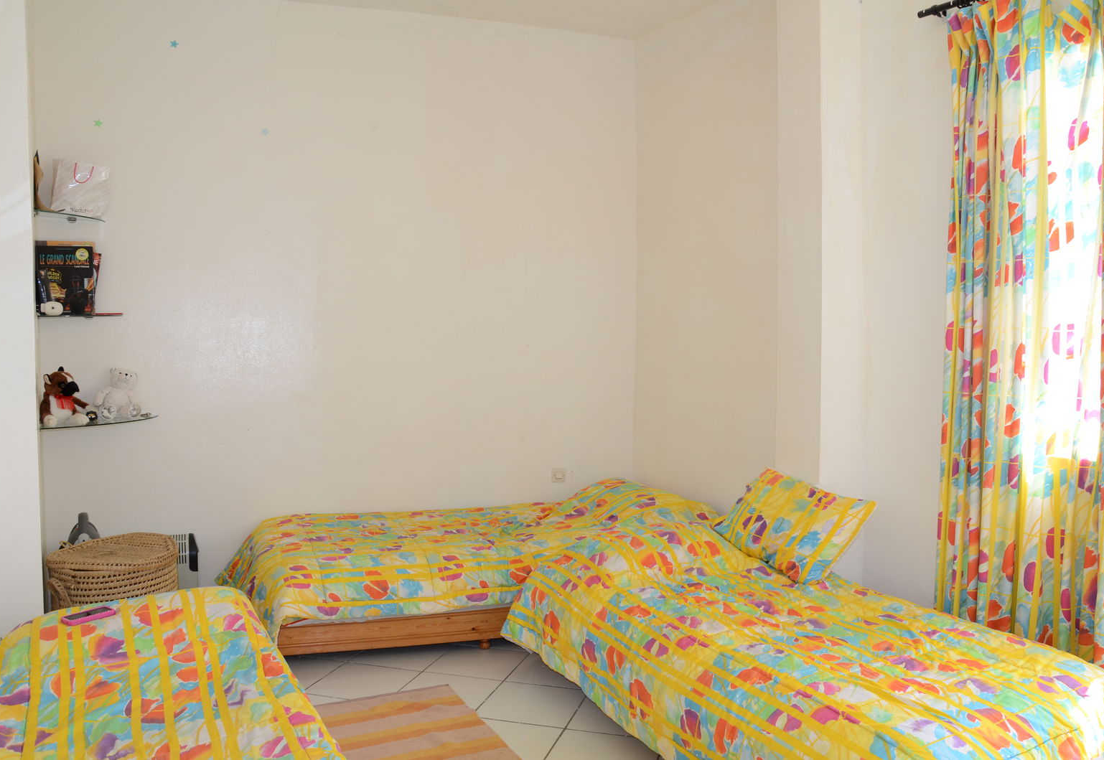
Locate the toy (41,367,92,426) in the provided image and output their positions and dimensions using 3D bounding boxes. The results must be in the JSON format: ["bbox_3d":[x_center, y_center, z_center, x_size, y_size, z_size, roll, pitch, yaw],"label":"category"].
[{"bbox_3d":[-2.116,0.072,3.740,0.170,0.250,0.180,2,3,44],"label":"toy"}]

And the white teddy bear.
[{"bbox_3d":[-1.951,0.063,3.870,0.185,0.225,0.150,-2,3,-33],"label":"white teddy bear"}]

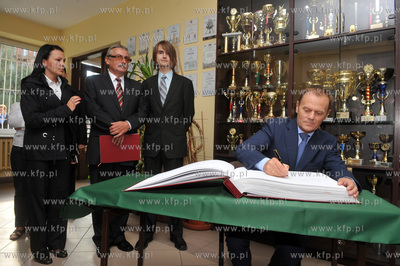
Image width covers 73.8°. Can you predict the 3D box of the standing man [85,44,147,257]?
[{"bbox_3d":[-0.720,0.135,2.270,0.540,1.760,0.460,1,1,-28],"label":"standing man"}]

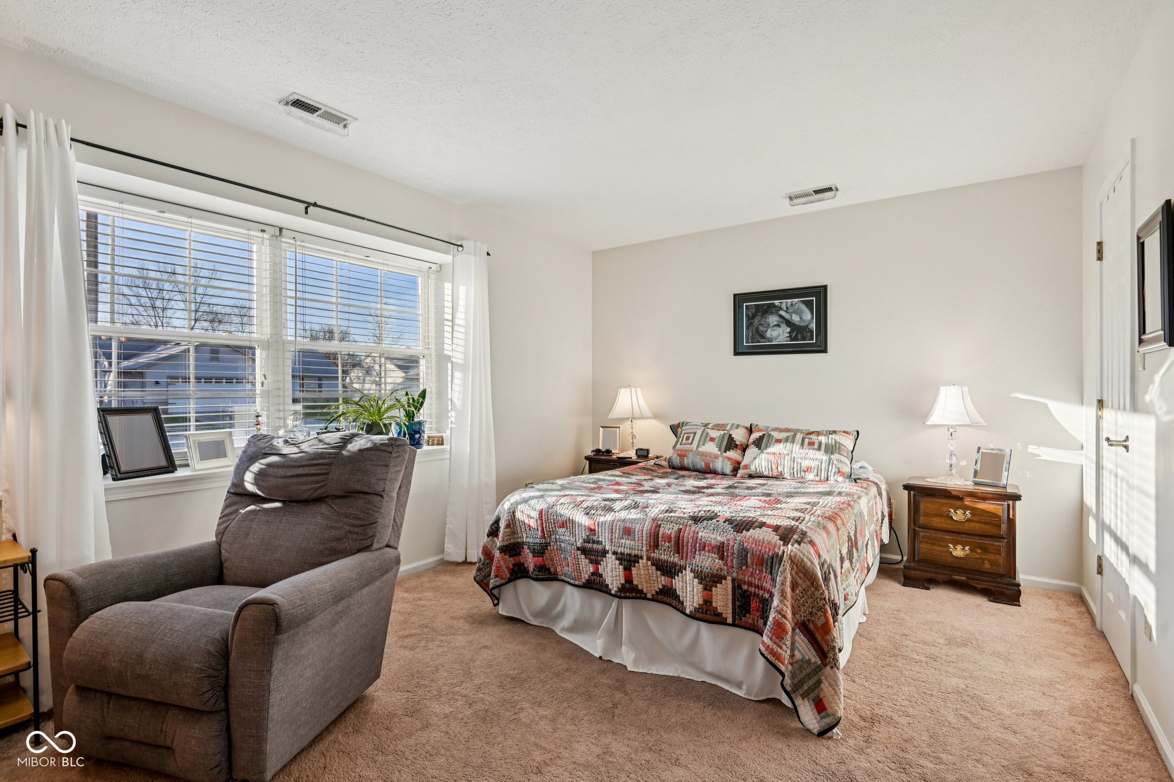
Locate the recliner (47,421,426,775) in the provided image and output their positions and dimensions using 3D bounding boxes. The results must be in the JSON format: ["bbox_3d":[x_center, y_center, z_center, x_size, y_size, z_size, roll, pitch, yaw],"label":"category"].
[{"bbox_3d":[-1.262,0.678,2.005,0.910,0.990,0.900,0,0,14],"label":"recliner"}]

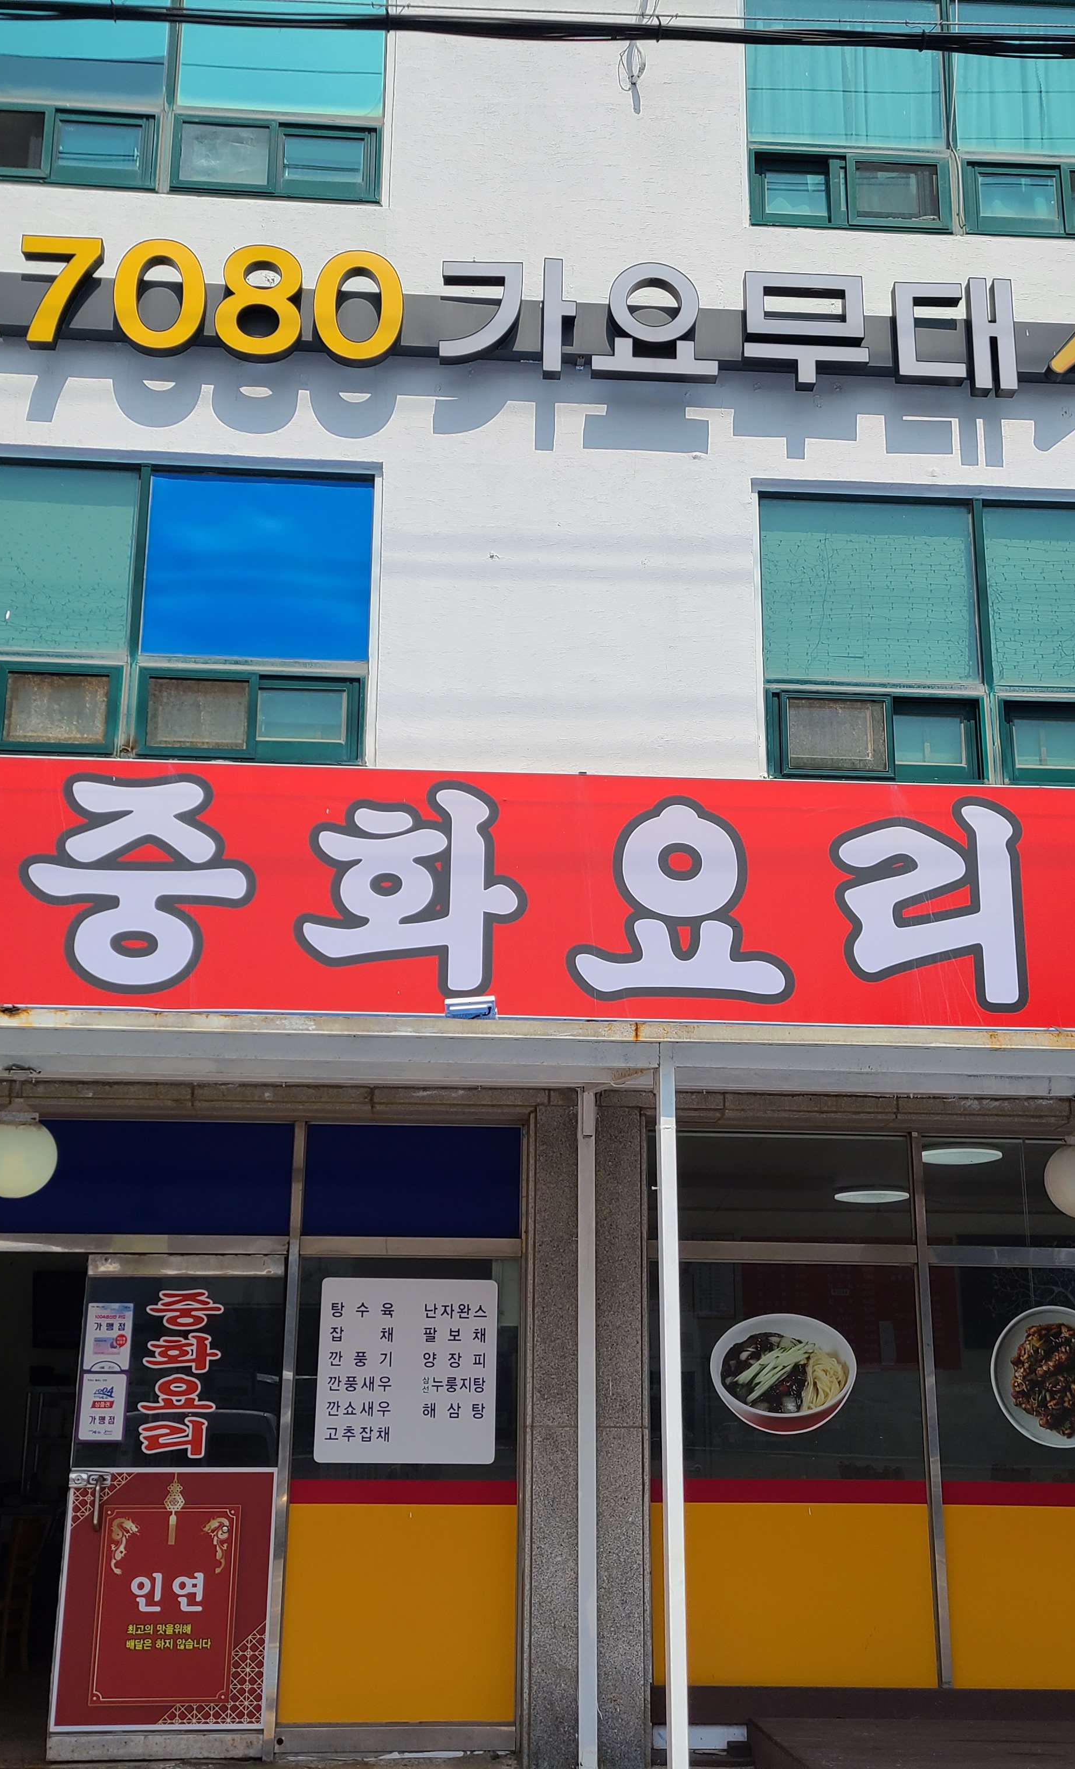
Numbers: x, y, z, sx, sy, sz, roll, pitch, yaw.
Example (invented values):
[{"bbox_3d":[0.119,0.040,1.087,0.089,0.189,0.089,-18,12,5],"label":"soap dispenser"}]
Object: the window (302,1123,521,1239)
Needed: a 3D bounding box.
[{"bbox_3d":[-0.591,1.417,8.446,1.030,0.534,0.060,2,-17,-4],"label":"window"}]

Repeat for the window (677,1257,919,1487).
[{"bbox_3d":[1.189,2.281,8.321,1.248,0.984,0.060,2,-17,-4],"label":"window"}]

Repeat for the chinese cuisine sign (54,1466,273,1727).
[{"bbox_3d":[-1.560,2.999,7.462,0.865,1.026,0.030,1,-16,-4],"label":"chinese cuisine sign"}]

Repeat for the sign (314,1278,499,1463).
[{"bbox_3d":[-0.566,2.138,7.788,0.778,0.777,0.030,1,-16,-4],"label":"sign"}]

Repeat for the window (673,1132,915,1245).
[{"bbox_3d":[1.196,1.474,8.562,1.252,0.523,0.060,2,-17,-4],"label":"window"}]

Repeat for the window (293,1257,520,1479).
[{"bbox_3d":[-0.568,2.129,7.801,0.976,0.946,0.050,1,-16,-4],"label":"window"}]

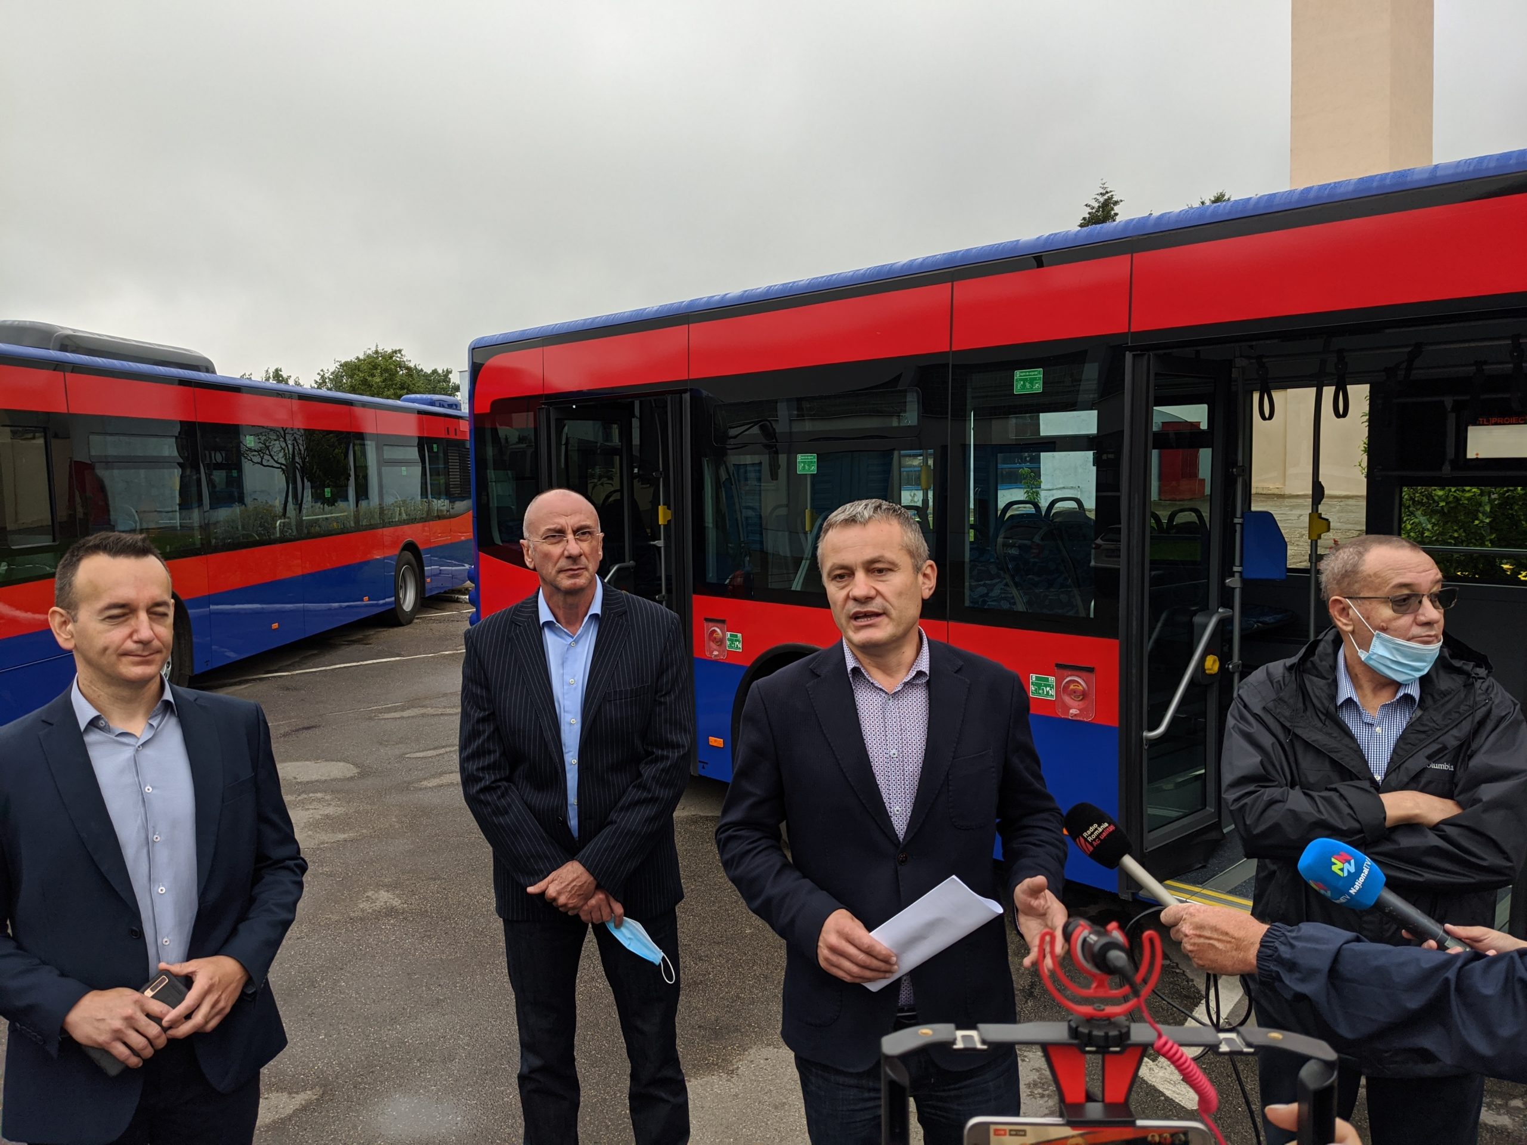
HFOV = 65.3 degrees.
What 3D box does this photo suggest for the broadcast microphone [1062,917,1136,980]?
[{"bbox_3d":[0.205,0.230,0.733,0.022,0.022,0.085,0,-5,0],"label":"broadcast microphone"}]

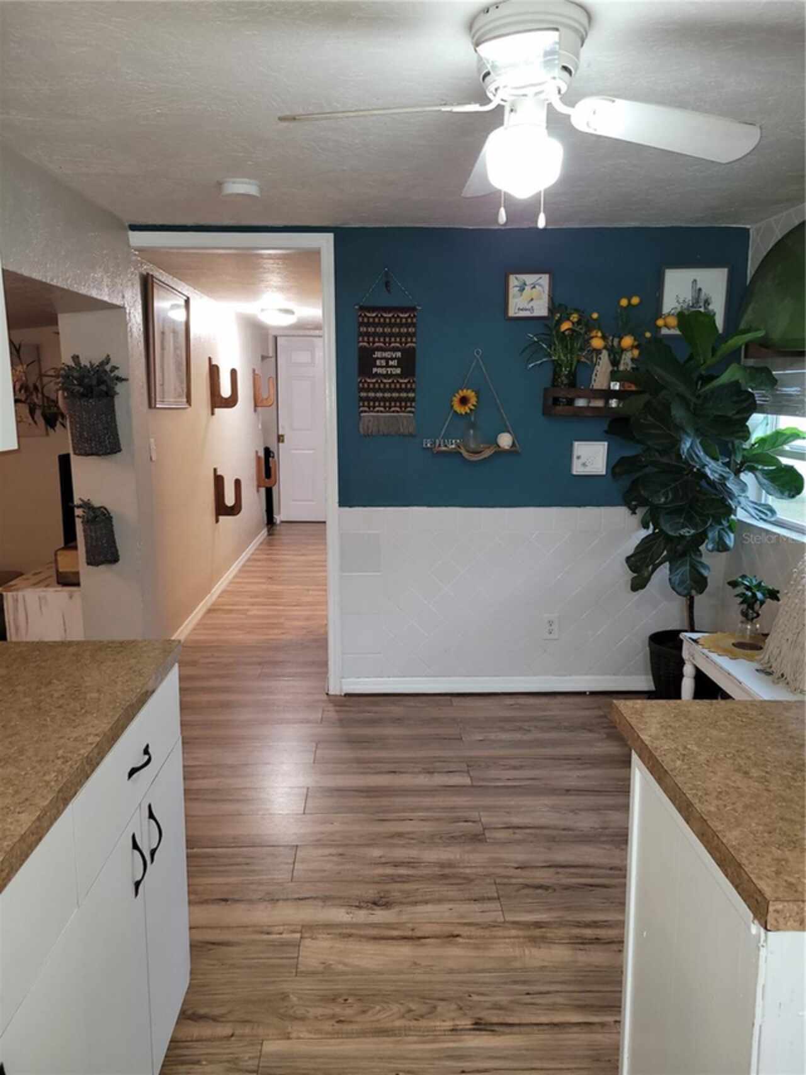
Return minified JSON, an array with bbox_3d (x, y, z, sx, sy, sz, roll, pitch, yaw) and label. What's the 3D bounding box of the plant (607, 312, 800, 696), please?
[{"bbox_3d":[1.165,-0.034,3.245,0.715,1.687,0.695,0,9,-1],"label":"plant"}]

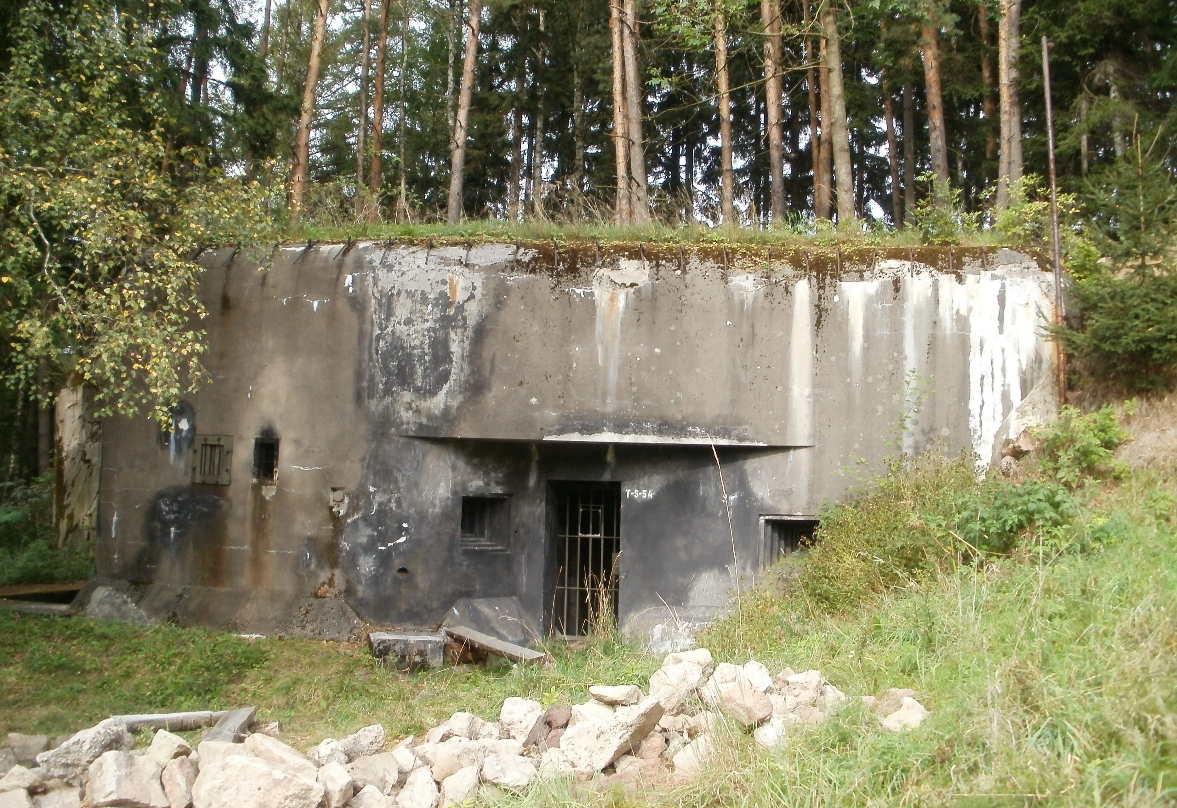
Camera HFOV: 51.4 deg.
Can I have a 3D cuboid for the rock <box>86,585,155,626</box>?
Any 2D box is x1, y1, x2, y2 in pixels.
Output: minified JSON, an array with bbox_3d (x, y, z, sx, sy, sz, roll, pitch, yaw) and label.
[{"bbox_3d":[-6.813,2.935,17.800,0.880,0.570,0.550,2,-6,-6],"label":"rock"}]

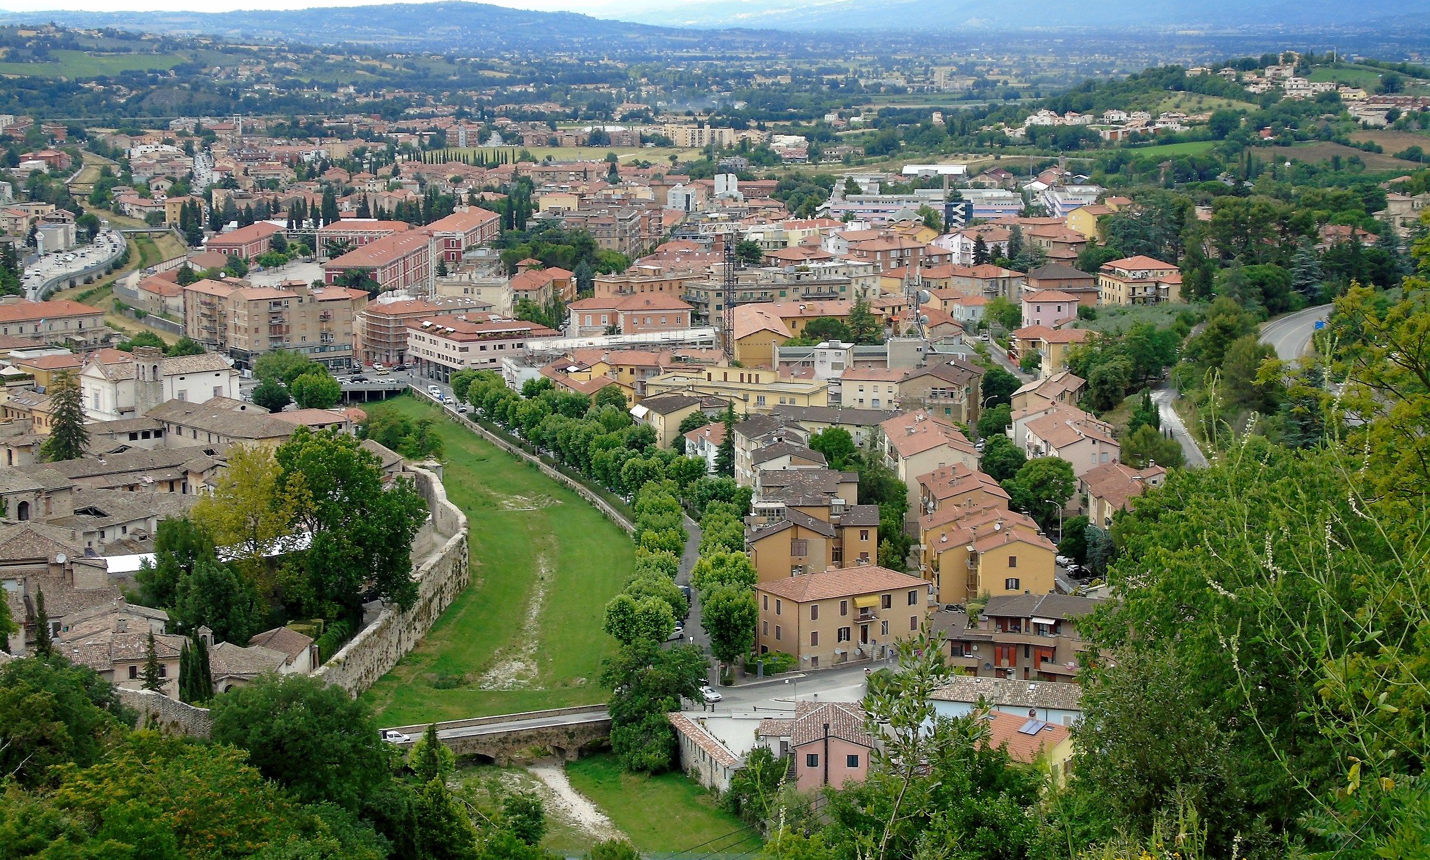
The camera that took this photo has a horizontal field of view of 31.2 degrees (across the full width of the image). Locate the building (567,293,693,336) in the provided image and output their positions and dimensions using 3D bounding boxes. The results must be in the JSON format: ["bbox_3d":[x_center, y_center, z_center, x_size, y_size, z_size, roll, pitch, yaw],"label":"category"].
[{"bbox_3d":[-23.150,-31.480,689.740,32.500,11.000,15.000,-1,9,-8],"label":"building"}]

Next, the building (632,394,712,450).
[{"bbox_3d":[-7.490,-1.600,489.030,9.000,9.940,15.500,-3,10,-17],"label":"building"}]

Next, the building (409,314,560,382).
[{"bbox_3d":[-60.530,-22.230,667.360,28.360,14.700,36.560,-5,11,-29],"label":"building"}]

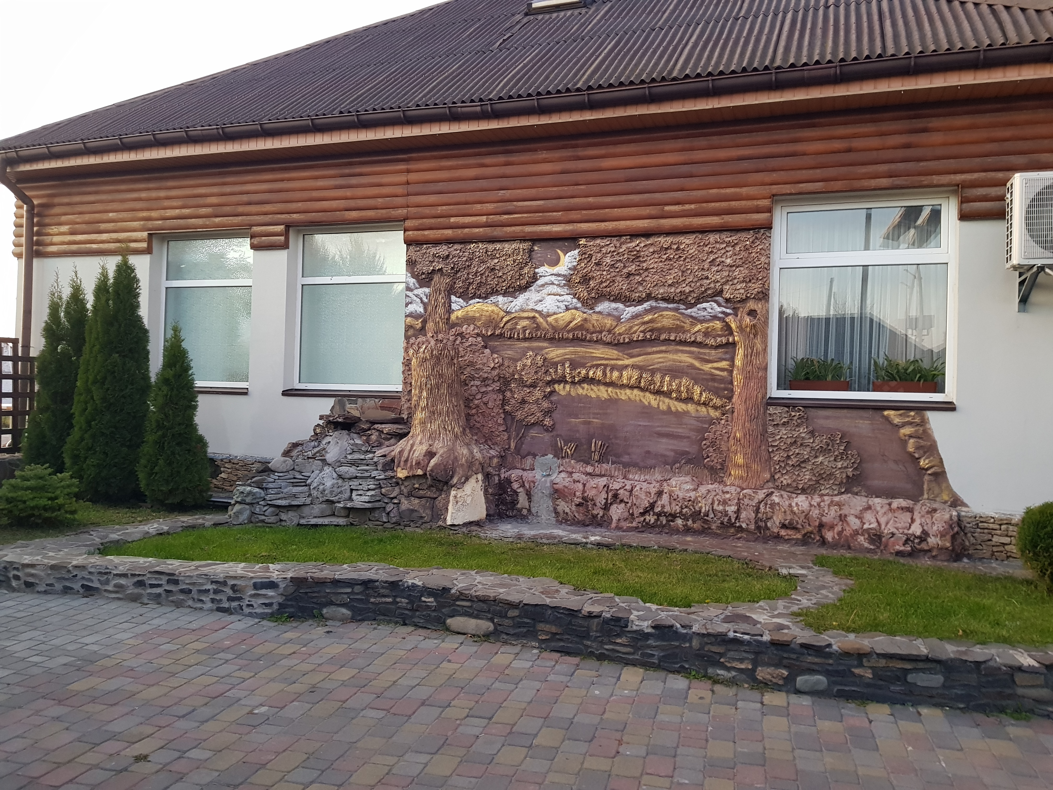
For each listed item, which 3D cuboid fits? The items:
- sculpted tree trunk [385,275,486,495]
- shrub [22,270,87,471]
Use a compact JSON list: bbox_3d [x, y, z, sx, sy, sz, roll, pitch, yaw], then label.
[{"bbox_3d":[-0.868,-0.170,7.779,1.020,2.150,0.480,2,0,20],"label":"sculpted tree trunk"},{"bbox_3d":[-5.006,-0.140,8.518,0.750,2.381,0.730,1,-1,18],"label":"shrub"}]

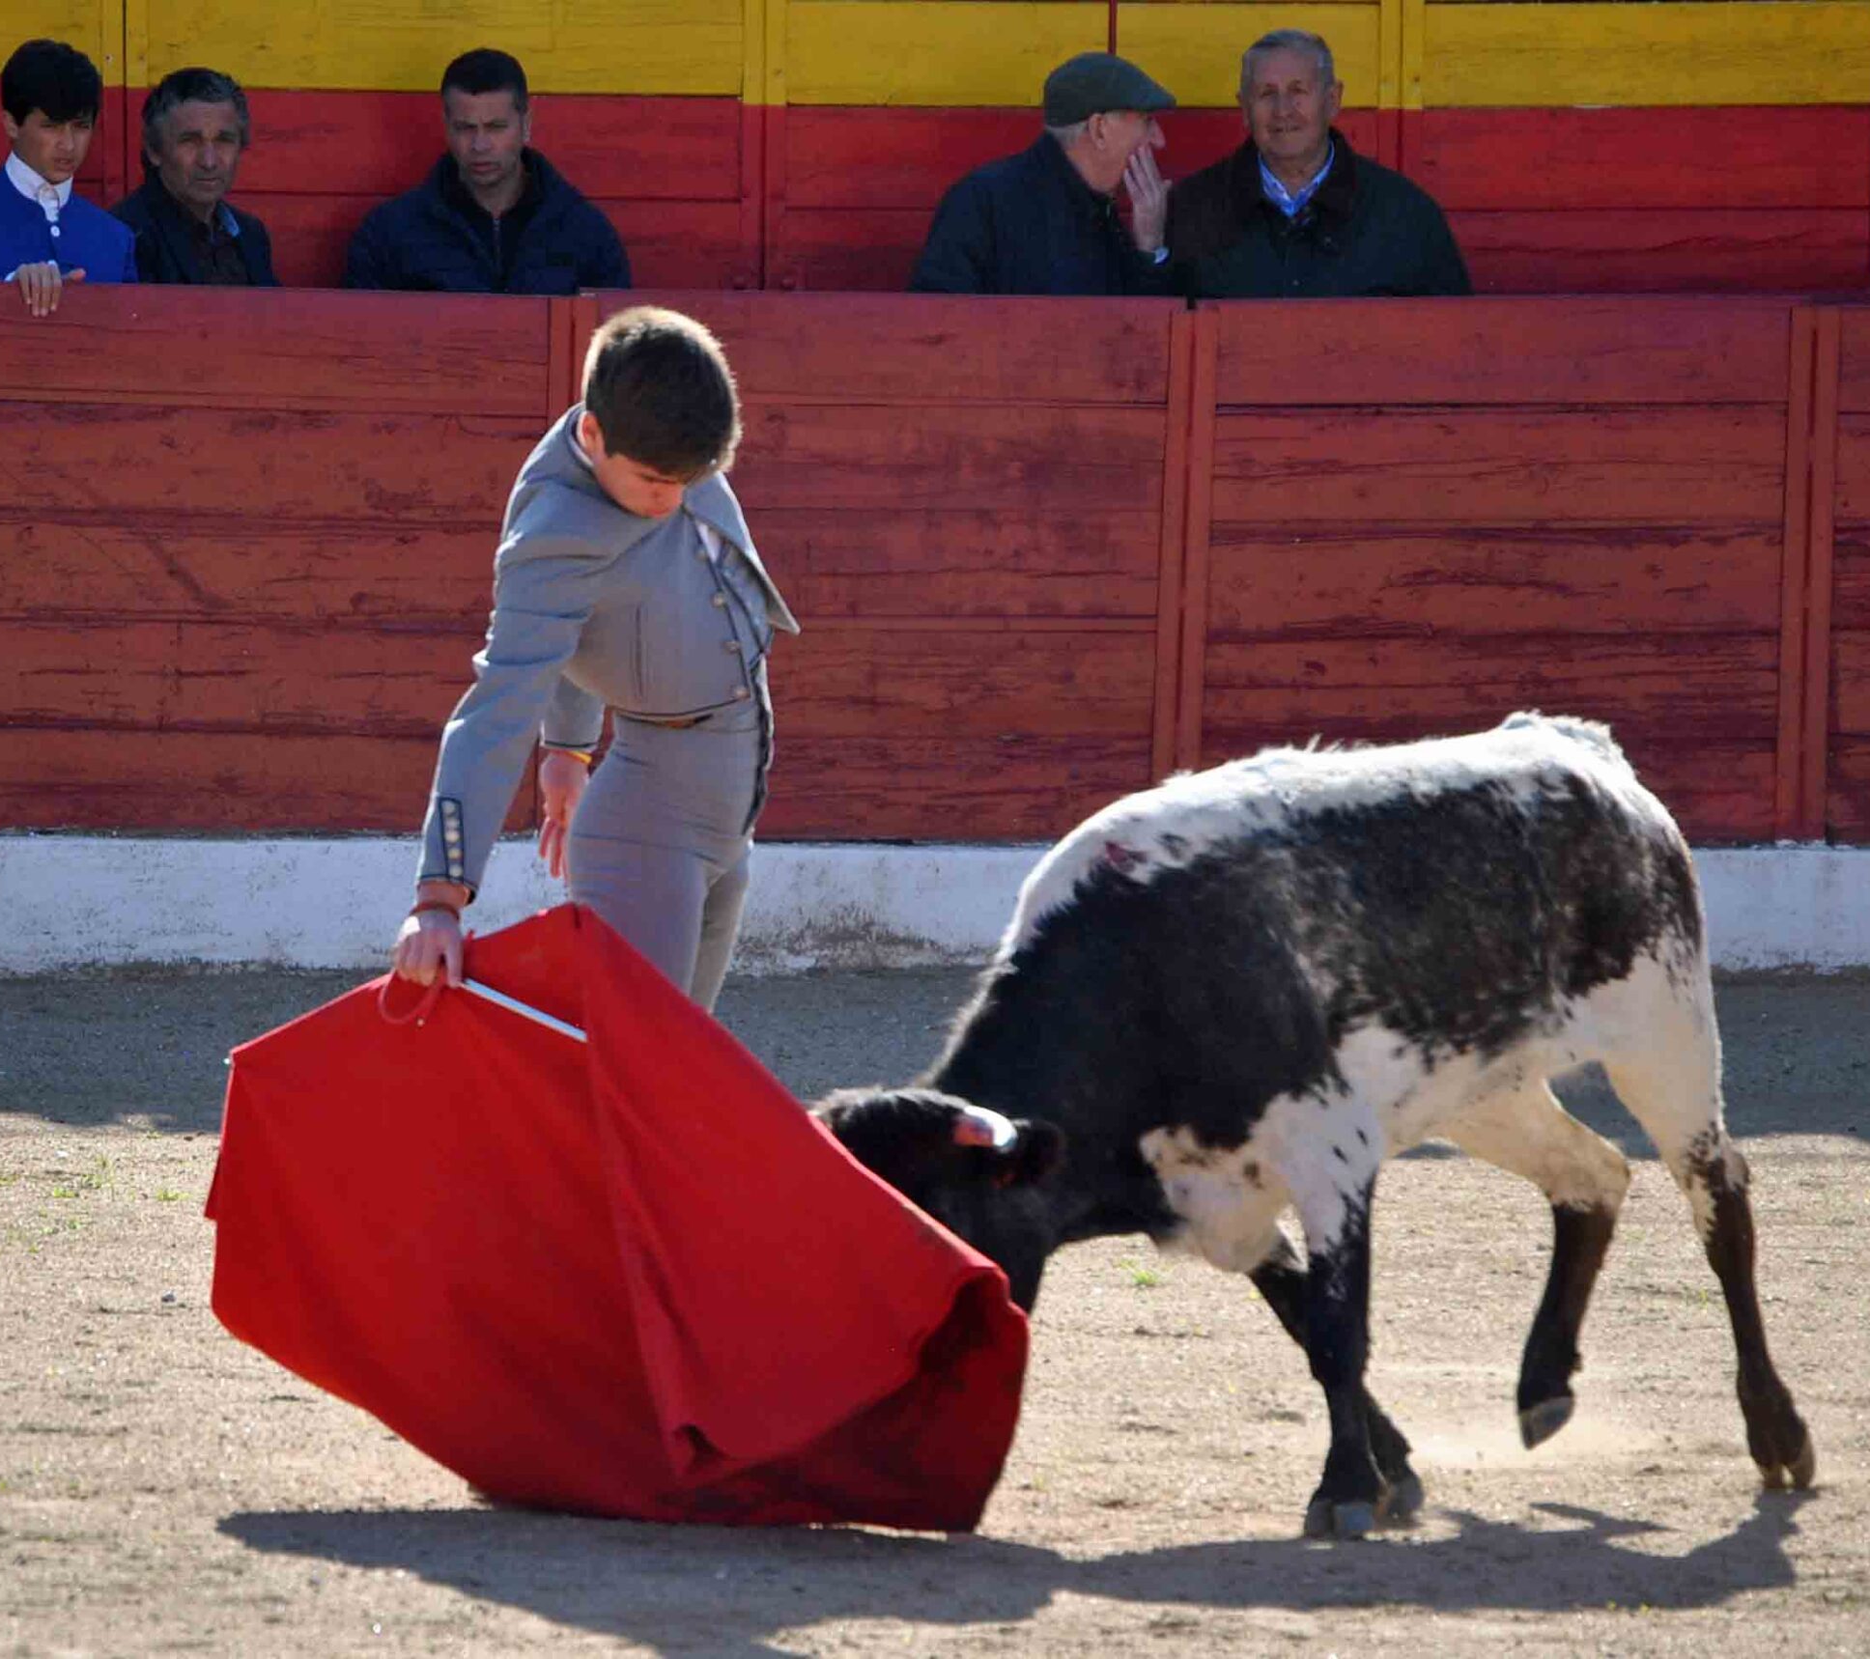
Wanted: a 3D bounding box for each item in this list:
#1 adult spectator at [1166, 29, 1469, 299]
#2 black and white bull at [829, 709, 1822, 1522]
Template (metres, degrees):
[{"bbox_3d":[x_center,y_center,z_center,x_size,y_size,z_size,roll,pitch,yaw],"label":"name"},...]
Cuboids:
[{"bbox_3d":[0.680,-0.610,27.060,0.560,1.680,0.340,2,4,12],"label":"adult spectator"},{"bbox_3d":[0.480,0.339,18.050,1.320,0.980,0.500,-2,5,-33],"label":"black and white bull"}]

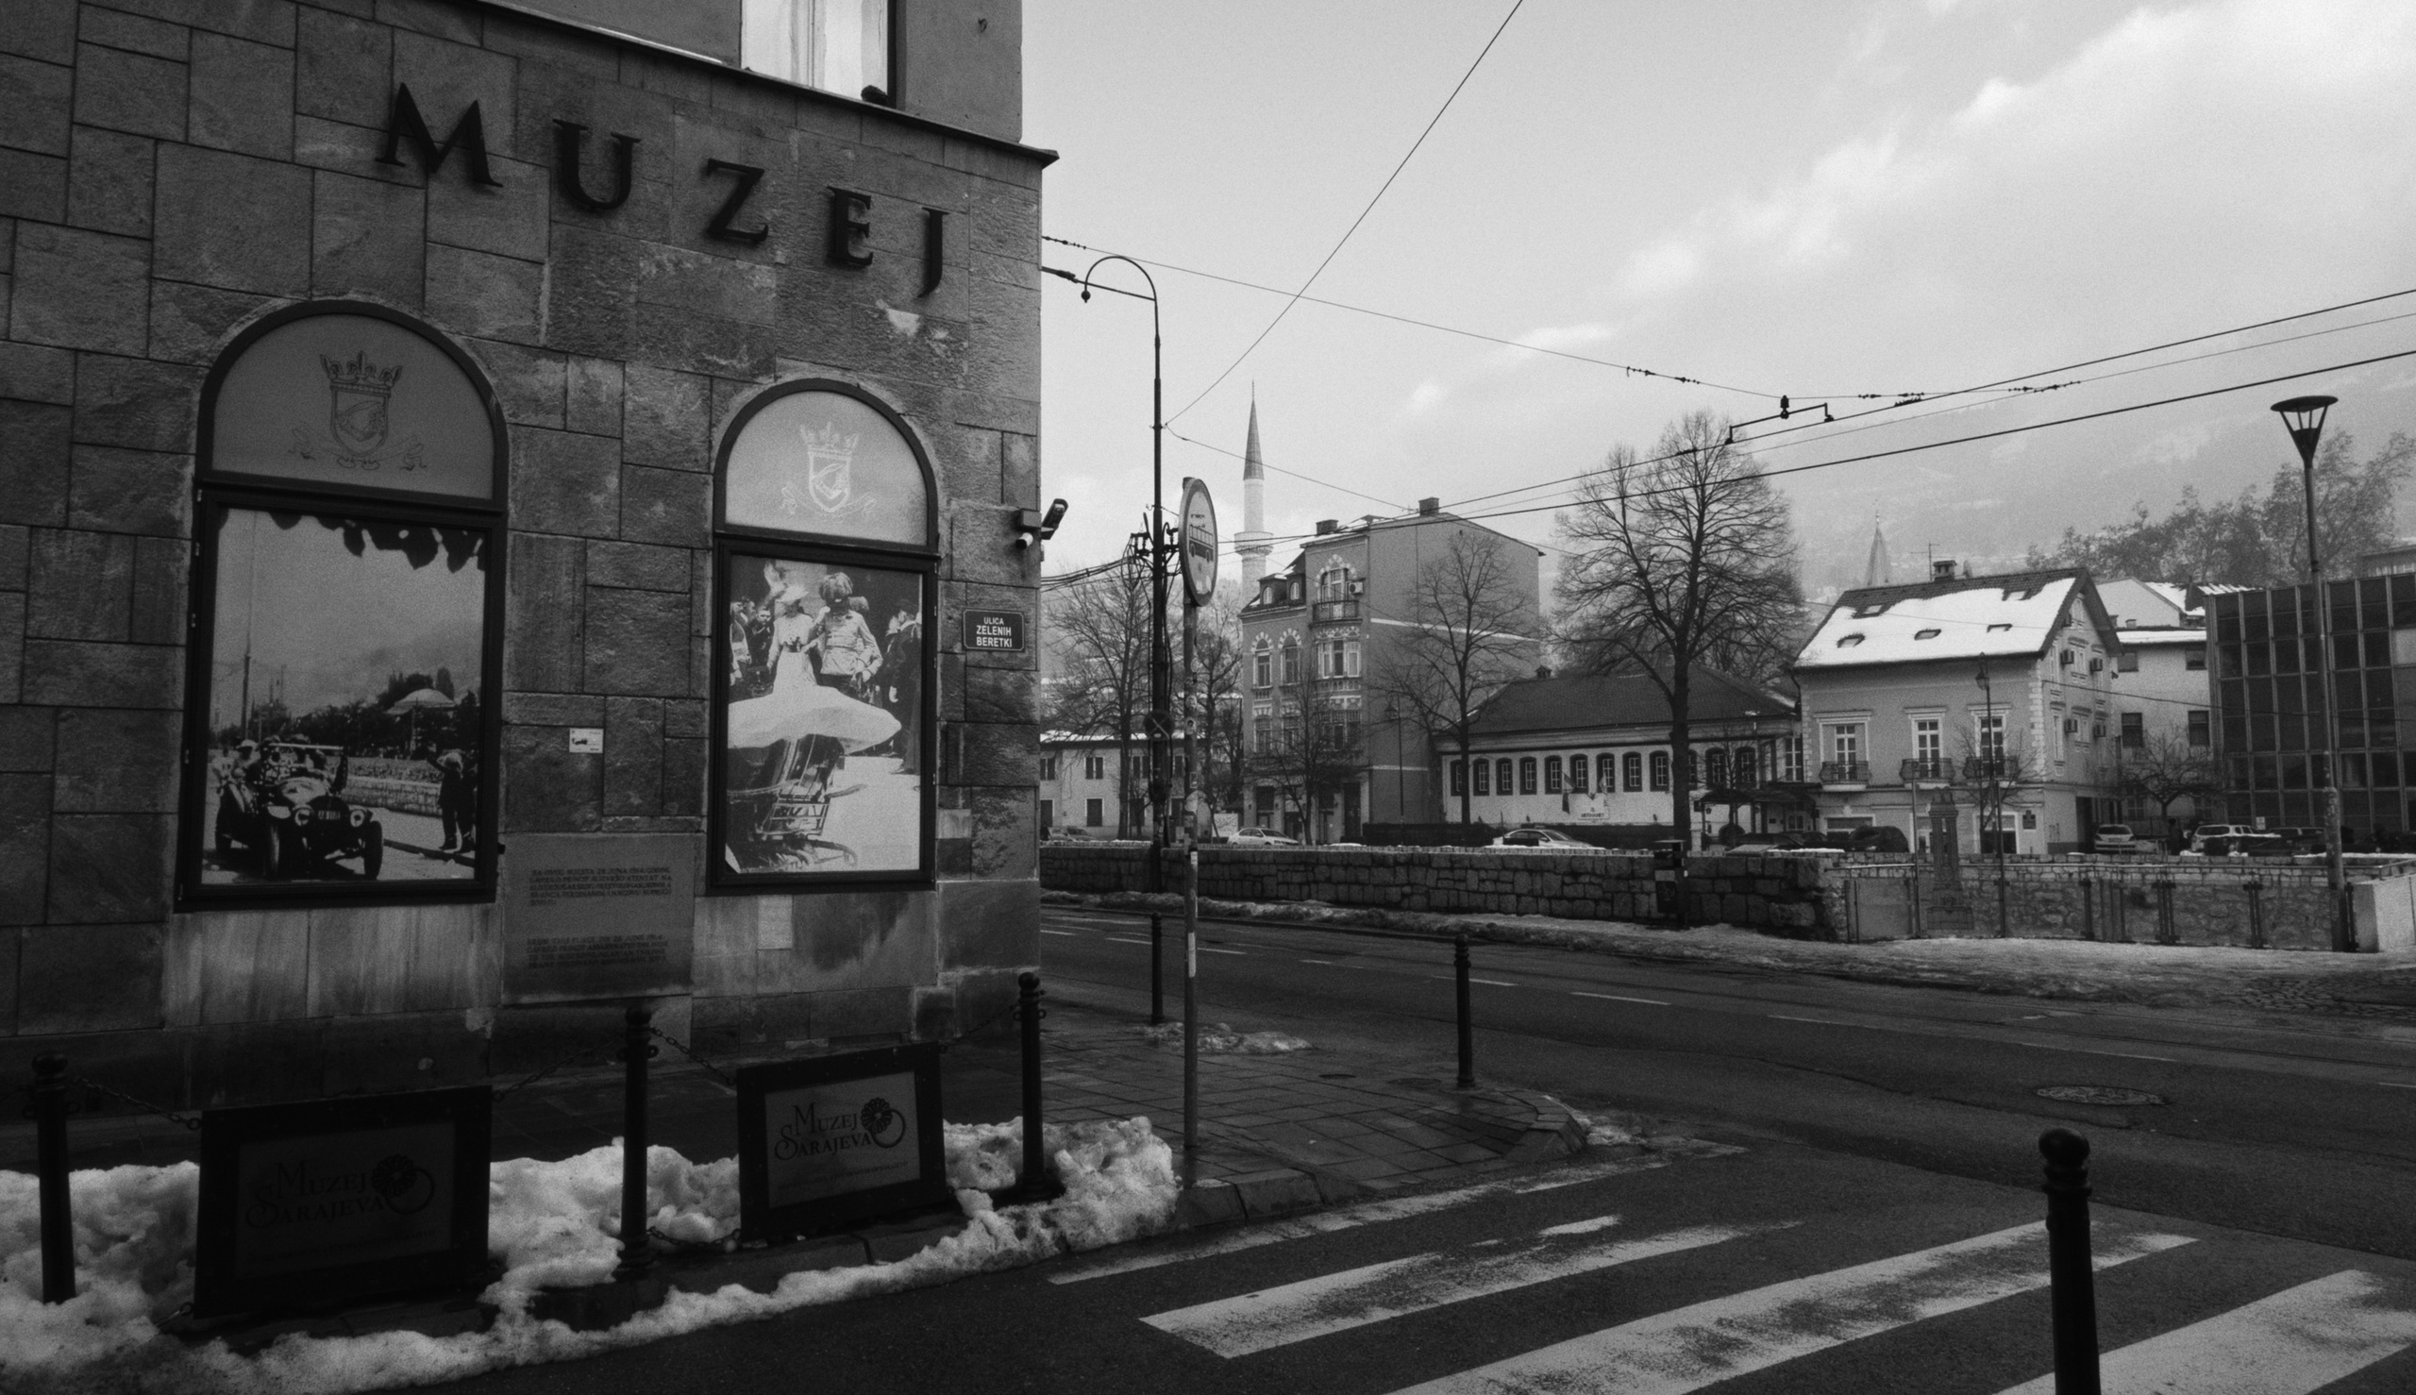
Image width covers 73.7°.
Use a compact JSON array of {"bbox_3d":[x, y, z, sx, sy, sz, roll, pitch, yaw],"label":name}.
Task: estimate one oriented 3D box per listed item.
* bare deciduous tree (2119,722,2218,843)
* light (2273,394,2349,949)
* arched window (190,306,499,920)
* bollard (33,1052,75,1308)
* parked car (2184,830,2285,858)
[{"bbox_3d":[45.873,4.327,77.206,4.500,6.310,4.500,0,-5,0],"label":"bare deciduous tree"},{"bbox_3d":[13.761,-0.359,19.887,0.700,6.900,0.700,0,-5,0],"label":"light"},{"bbox_3d":[-4.891,-0.551,9.241,1.610,3.475,0.200,3,-6,-34],"label":"arched window"},{"bbox_3d":[-3.104,1.401,4.378,0.130,0.885,0.130,3,-6,-34],"label":"bollard"},{"bbox_3d":[49.137,6.808,76.699,4.400,1.560,1.800,2,-5,-25],"label":"parked car"}]

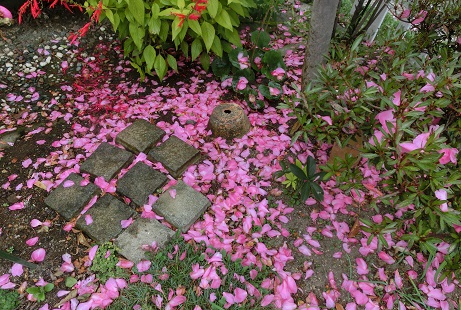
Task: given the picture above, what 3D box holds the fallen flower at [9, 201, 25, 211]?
[{"bbox_3d":[-0.868,0.208,1.354,0.059,0.014,0.035,-12,48,-10],"label":"fallen flower"}]

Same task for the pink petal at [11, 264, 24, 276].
[{"bbox_3d":[-0.751,0.406,1.173,0.048,0.012,0.043,6,48,7],"label":"pink petal"}]

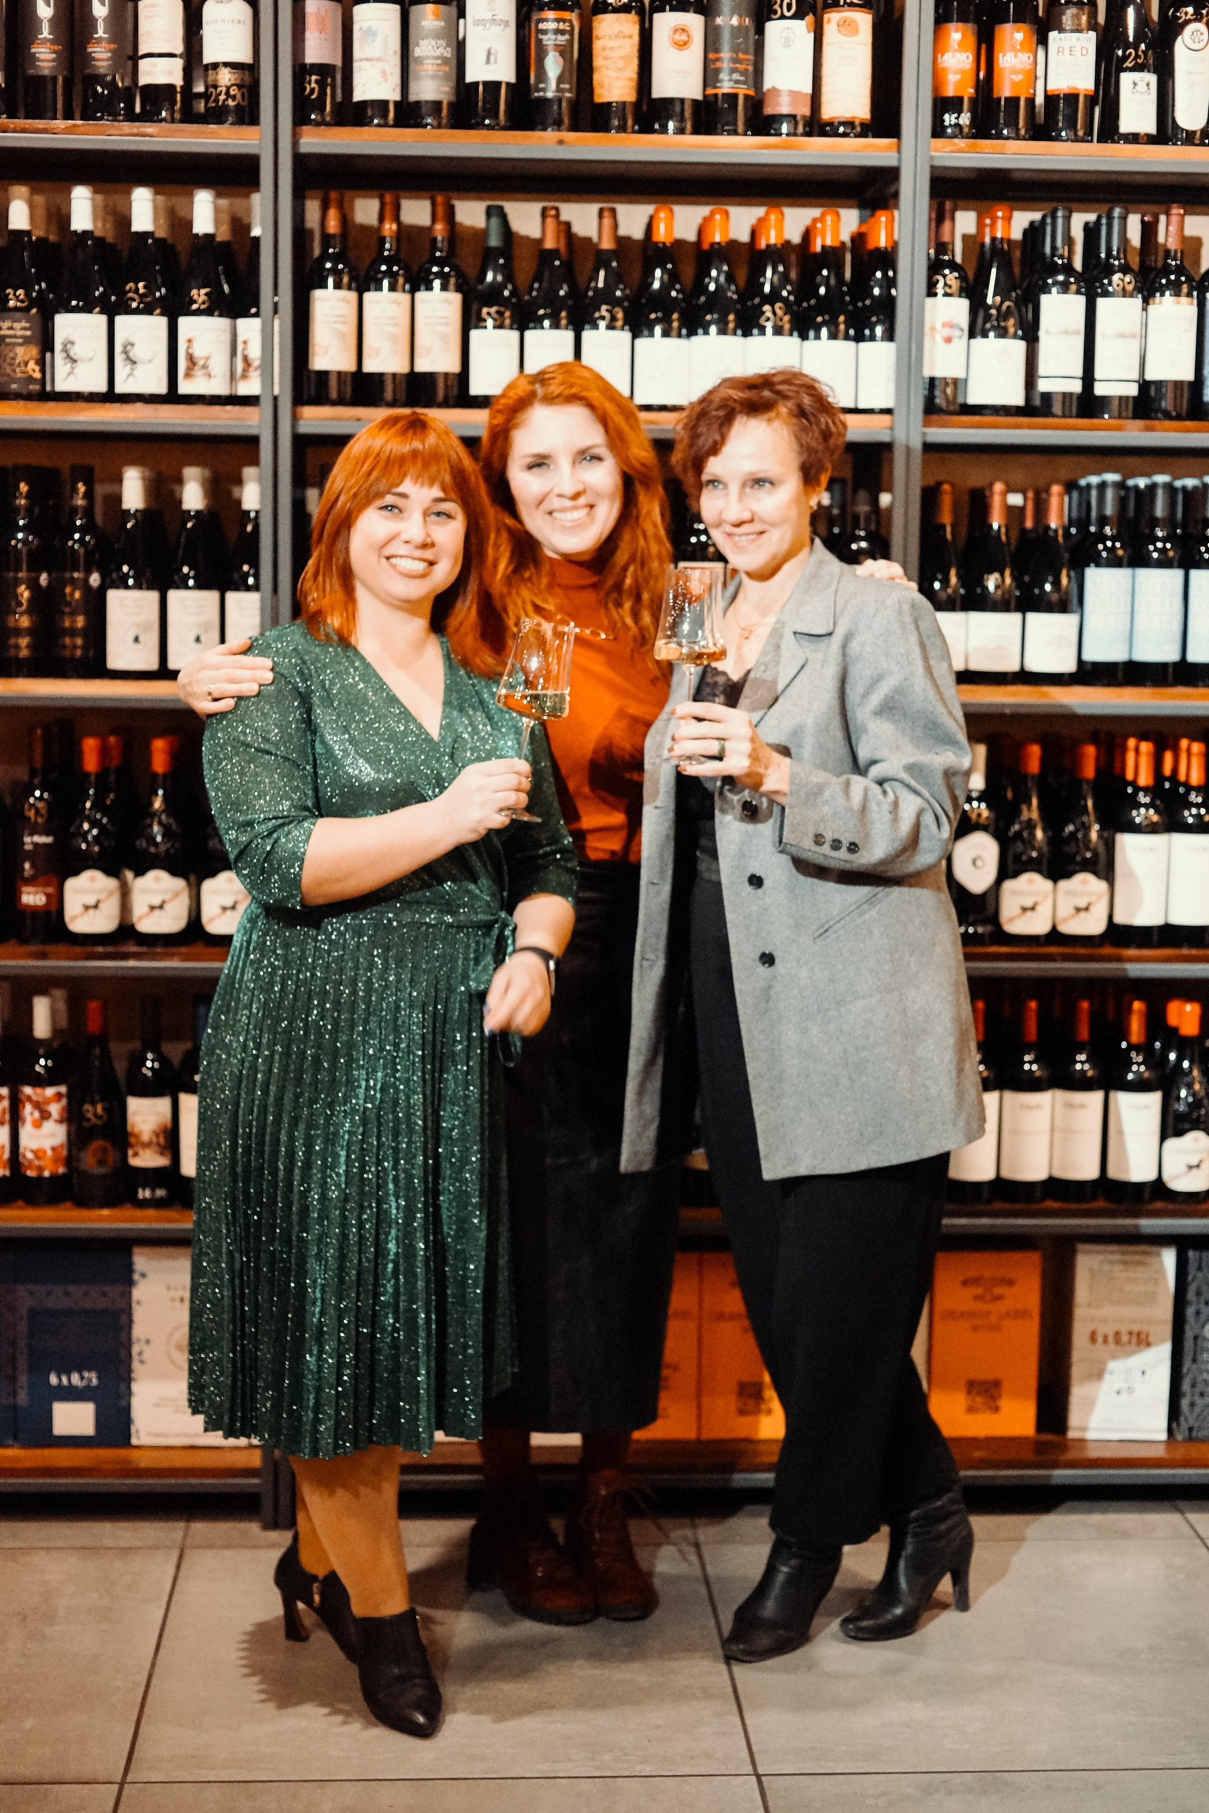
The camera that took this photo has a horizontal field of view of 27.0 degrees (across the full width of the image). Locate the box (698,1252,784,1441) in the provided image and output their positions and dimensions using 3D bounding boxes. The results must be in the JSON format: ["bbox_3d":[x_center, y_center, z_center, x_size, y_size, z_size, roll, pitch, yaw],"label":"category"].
[{"bbox_3d":[0.223,0.654,3.952,0.166,0.291,0.245,0,8,-3],"label":"box"}]

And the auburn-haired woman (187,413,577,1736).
[{"bbox_3d":[-0.283,0.200,3.122,0.470,1.600,0.430,-1,8,-15],"label":"auburn-haired woman"}]

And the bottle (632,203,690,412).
[{"bbox_3d":[0.082,-0.870,3.663,0.083,0.296,0.083,0,7,-4],"label":"bottle"}]

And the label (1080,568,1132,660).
[{"bbox_3d":[0.765,-0.443,3.823,0.080,0.139,0.033,1,7,1],"label":"label"}]

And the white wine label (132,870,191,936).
[{"bbox_3d":[-0.646,-0.005,3.674,0.081,0.094,0.024,0,8,-3],"label":"white wine label"}]

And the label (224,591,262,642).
[{"bbox_3d":[-0.507,-0.397,3.628,0.075,0.115,0.020,0,8,-3],"label":"label"}]

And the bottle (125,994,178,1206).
[{"bbox_3d":[-0.678,0.288,3.766,0.077,0.311,0.077,0,7,-4],"label":"bottle"}]

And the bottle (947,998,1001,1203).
[{"bbox_3d":[0.569,0.296,3.894,0.079,0.310,0.079,0,7,-3],"label":"bottle"}]

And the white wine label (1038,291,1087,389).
[{"bbox_3d":[0.660,-0.815,3.642,0.067,0.136,0.020,0,8,-3],"label":"white wine label"}]

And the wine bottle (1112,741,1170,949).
[{"bbox_3d":[0.805,-0.092,3.775,0.078,0.302,0.078,0,8,-3],"label":"wine bottle"}]

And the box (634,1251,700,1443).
[{"bbox_3d":[0.057,0.679,4.088,0.173,0.303,0.245,0,7,-3],"label":"box"}]

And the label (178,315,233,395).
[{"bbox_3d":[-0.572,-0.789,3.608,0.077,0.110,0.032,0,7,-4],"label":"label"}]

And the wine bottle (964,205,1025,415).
[{"bbox_3d":[0.576,-0.869,3.685,0.087,0.302,0.087,0,7,-4],"label":"wine bottle"}]

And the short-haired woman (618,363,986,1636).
[{"bbox_3d":[0.266,0.153,3.387,0.470,1.711,0.380,5,8,31],"label":"short-haired woman"}]

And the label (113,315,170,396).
[{"bbox_3d":[-0.670,-0.801,3.662,0.077,0.112,0.030,0,7,-3],"label":"label"}]

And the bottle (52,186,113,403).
[{"bbox_3d":[-0.770,-0.895,3.705,0.082,0.320,0.082,0,7,-6],"label":"bottle"}]

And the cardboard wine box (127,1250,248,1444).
[{"bbox_3d":[-0.638,0.656,3.955,0.180,0.311,0.250,0,7,-4],"label":"cardboard wine box"}]

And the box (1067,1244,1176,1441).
[{"bbox_3d":[0.811,0.676,4.099,0.160,0.316,0.245,0,7,-3],"label":"box"}]

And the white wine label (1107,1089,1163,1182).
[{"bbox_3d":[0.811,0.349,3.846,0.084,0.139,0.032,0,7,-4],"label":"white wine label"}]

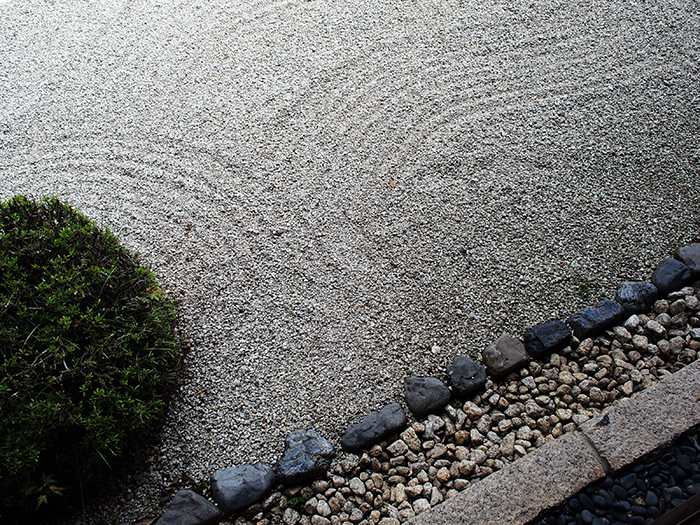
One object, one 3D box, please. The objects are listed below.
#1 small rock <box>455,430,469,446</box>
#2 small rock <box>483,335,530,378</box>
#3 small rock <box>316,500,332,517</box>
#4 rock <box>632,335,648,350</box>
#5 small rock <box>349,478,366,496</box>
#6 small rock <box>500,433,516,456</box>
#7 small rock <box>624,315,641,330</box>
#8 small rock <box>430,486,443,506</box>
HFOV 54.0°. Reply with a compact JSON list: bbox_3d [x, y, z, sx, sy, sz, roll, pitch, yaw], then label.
[{"bbox_3d":[0.366,0.579,2.261,0.043,0.039,0.046,2,49,0],"label":"small rock"},{"bbox_3d":[0.507,0.301,2.230,0.143,0.091,0.117,-23,56,-16],"label":"small rock"},{"bbox_3d":[-0.073,0.702,1.962,0.034,0.027,0.039,-25,57,-18],"label":"small rock"},{"bbox_3d":[0.967,0.266,2.288,0.044,0.031,0.038,29,58,20],"label":"rock"},{"bbox_3d":[0.026,0.698,2.142,0.035,0.038,0.056,-33,60,-22],"label":"small rock"},{"bbox_3d":[0.517,0.594,2.244,0.043,0.040,0.074,21,51,16],"label":"small rock"},{"bbox_3d":[0.959,0.204,2.335,0.050,0.032,0.037,-34,60,-23],"label":"small rock"},{"bbox_3d":[0.263,0.719,2.107,0.032,0.040,0.052,12,54,9],"label":"small rock"}]

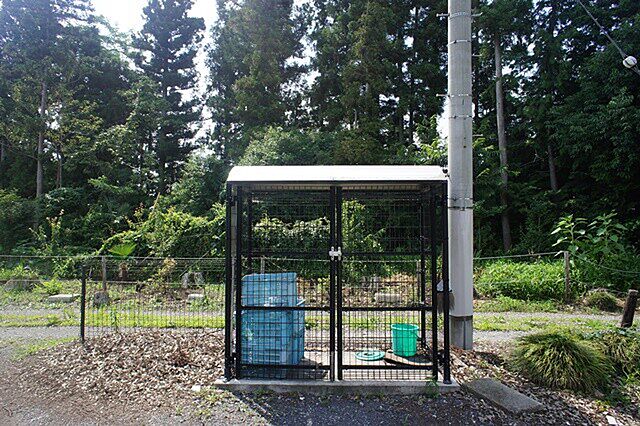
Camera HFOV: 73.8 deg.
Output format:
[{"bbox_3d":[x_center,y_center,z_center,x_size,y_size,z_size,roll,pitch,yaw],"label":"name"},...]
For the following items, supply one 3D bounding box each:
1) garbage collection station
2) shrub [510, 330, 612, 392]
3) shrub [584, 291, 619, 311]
[{"bbox_3d":[0.170,0.500,4.100,1.910,1.890,1.000,0,-1,2],"label":"garbage collection station"},{"bbox_3d":[2.270,1.290,4.020,0.950,0.430,0.880,0,-1,0],"label":"shrub"},{"bbox_3d":[4.650,1.420,7.050,0.570,0.330,0.520,0,-1,0],"label":"shrub"}]

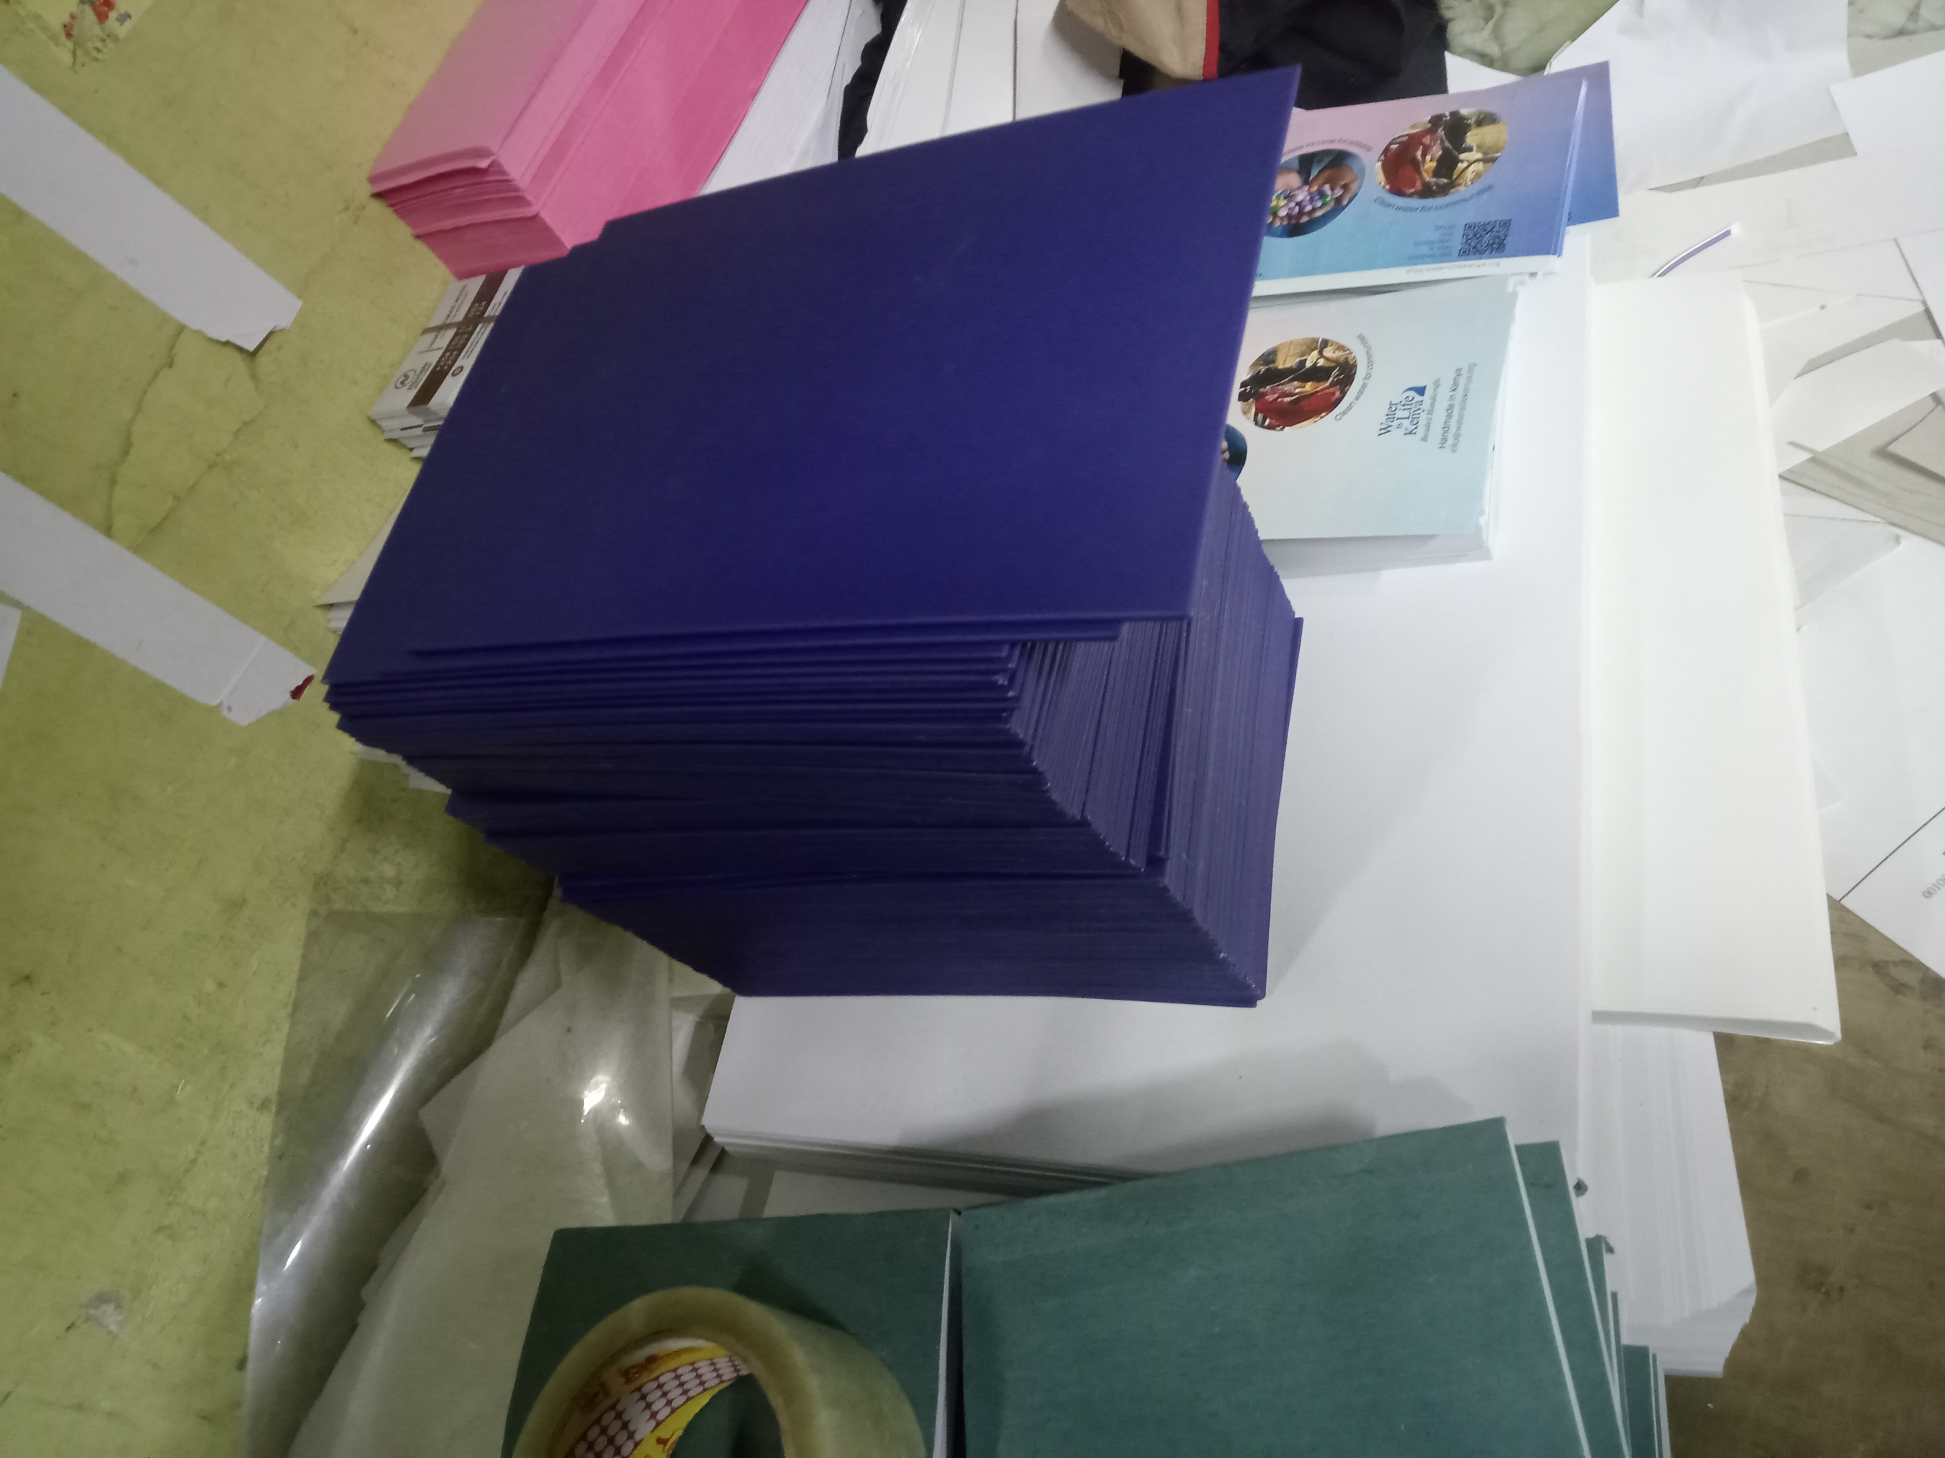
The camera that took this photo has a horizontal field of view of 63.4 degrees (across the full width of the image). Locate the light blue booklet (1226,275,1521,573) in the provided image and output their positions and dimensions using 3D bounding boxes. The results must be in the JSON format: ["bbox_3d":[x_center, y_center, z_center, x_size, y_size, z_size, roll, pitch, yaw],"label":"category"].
[{"bbox_3d":[0.127,-0.121,0.653,0.182,0.021,0.129,0,60,29],"label":"light blue booklet"}]

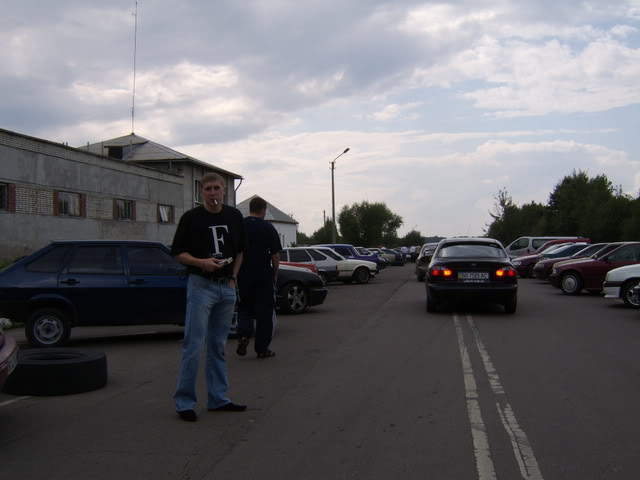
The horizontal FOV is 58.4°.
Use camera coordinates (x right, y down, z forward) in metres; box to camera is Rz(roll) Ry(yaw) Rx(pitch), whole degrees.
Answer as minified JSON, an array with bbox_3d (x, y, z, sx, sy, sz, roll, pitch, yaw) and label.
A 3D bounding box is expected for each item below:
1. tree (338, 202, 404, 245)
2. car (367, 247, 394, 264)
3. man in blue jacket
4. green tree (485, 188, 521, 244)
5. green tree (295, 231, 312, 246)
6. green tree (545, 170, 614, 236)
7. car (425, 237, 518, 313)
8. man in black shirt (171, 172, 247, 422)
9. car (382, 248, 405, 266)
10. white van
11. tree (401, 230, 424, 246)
[{"bbox_3d":[6.900,-1.300,80.000,9.100,8.100,8.500,0,-1,0],"label":"tree"},{"bbox_3d":[3.300,1.230,41.000,4.200,1.410,1.680,0,-1,12],"label":"car"},{"bbox_3d":[-0.715,0.420,6.600,0.540,1.830,0.480,0,-1,18],"label":"man in blue jacket"},{"bbox_3d":[19.100,-1.470,60.000,3.900,7.700,3.900,0,-1,0],"label":"green tree"},{"bbox_3d":[-2.450,0.800,85.000,3.000,4.200,3.000,0,-1,0],"label":"green tree"},{"bbox_3d":[22.700,-1.900,50.000,6.000,8.200,5.800,0,-1,0],"label":"green tree"},{"bbox_3d":[3.070,0.690,12.100,1.680,1.430,4.220,0,-1,11],"label":"car"},{"bbox_3d":[-0.837,0.407,4.300,0.580,1.810,0.420,0,-1,-22],"label":"man in black shirt"},{"bbox_3d":[4.600,1.350,46.300,4.200,1.410,1.680,0,-1,12],"label":"car"},{"bbox_3d":[11.900,0.820,32.300,4.750,1.970,1.900,0,-1,13],"label":"white van"},{"bbox_3d":[17.800,0.850,110.000,4.700,5.100,4.600,0,-1,0],"label":"tree"}]

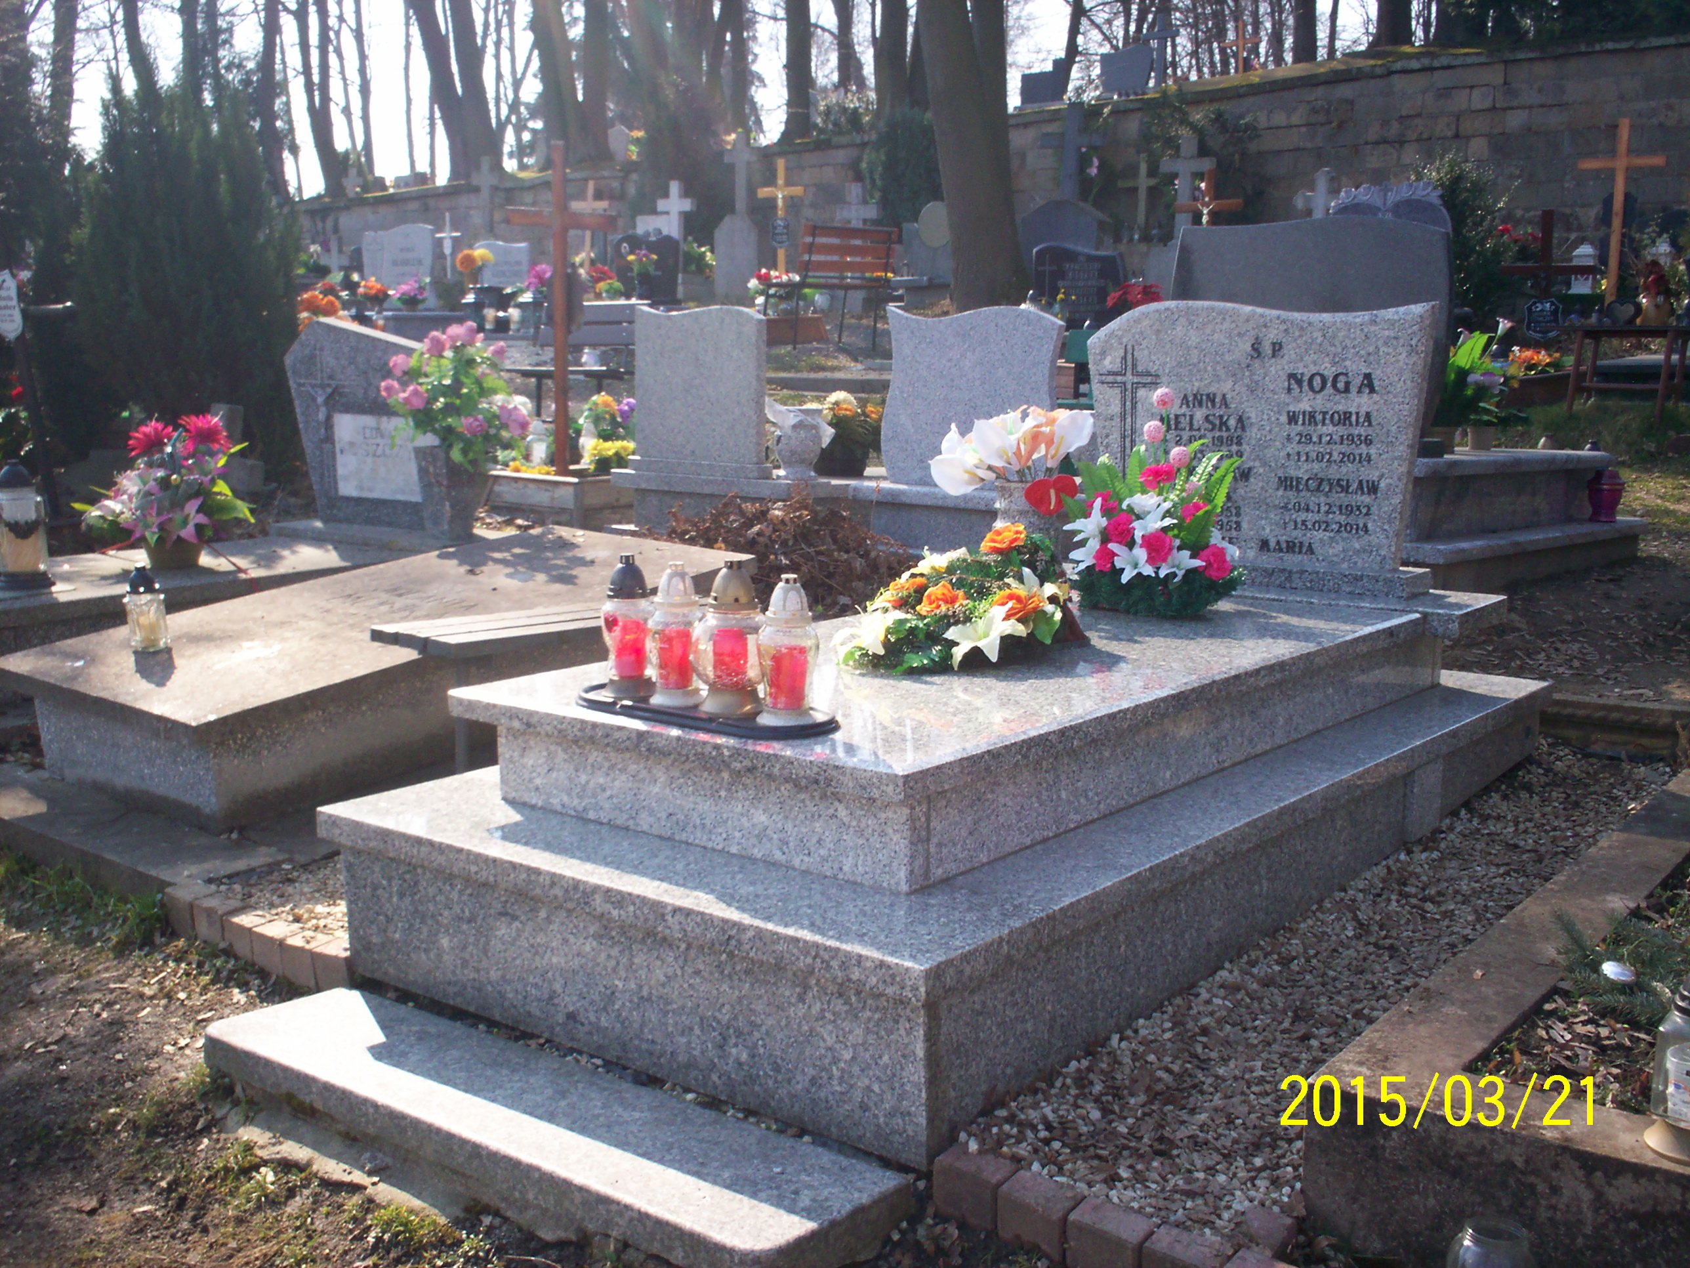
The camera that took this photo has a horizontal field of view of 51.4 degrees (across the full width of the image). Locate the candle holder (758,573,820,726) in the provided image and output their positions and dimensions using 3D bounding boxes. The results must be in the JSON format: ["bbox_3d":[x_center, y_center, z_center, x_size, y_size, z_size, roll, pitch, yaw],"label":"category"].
[{"bbox_3d":[-0.088,0.015,2.667,0.096,0.222,0.096,-1,9,0],"label":"candle holder"}]

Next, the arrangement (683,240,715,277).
[{"bbox_3d":[-1.463,-3.783,17.700,0.340,0.370,0.300,5,11,34],"label":"arrangement"}]

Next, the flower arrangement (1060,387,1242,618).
[{"bbox_3d":[0.653,-0.293,3.789,0.400,0.460,0.310,6,12,40],"label":"flower arrangement"}]

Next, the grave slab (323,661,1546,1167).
[{"bbox_3d":[0.326,0.248,3.373,1.280,0.466,2.228,6,12,40],"label":"grave slab"}]

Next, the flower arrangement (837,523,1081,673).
[{"bbox_3d":[0.200,-0.082,3.555,0.390,0.235,0.470,7,11,38],"label":"flower arrangement"}]

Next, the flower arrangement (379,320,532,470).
[{"bbox_3d":[-1.268,-0.775,5.732,0.470,0.480,0.430,0,9,0],"label":"flower arrangement"}]

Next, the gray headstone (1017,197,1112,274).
[{"bbox_3d":[1.591,-2.841,12.800,0.640,0.680,0.240,7,11,38],"label":"gray headstone"}]

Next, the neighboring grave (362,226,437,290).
[{"bbox_3d":[-4.272,-3.565,16.800,0.800,0.720,0.140,4,10,30],"label":"neighboring grave"}]

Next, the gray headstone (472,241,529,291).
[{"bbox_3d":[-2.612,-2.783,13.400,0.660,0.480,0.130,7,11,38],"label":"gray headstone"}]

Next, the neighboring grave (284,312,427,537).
[{"bbox_3d":[-1.634,-0.735,6.154,0.940,0.750,0.120,7,11,38],"label":"neighboring grave"}]

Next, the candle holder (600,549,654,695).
[{"bbox_3d":[-0.378,-0.016,3.049,0.098,0.250,0.098,0,9,0],"label":"candle holder"}]

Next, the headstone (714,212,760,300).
[{"bbox_3d":[-1.054,-3.646,17.000,0.400,0.840,0.180,5,11,34],"label":"headstone"}]

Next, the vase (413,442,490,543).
[{"bbox_3d":[-1.231,-0.448,5.500,0.175,0.300,0.175,6,12,40],"label":"vase"}]

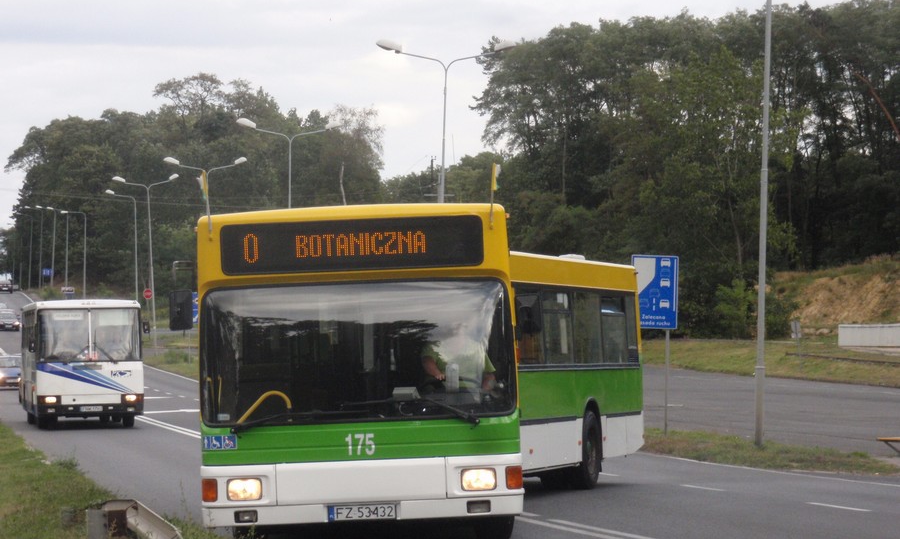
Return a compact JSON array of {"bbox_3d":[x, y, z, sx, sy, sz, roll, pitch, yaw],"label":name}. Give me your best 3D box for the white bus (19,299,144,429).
[{"bbox_3d":[-9.210,2.380,77.300,2.500,3.000,9.900,1,-2,-10],"label":"white bus"}]

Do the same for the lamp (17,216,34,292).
[{"bbox_3d":[-52.235,-2.225,383.000,1.950,9.300,0.320,1,-1,-10],"label":"lamp"}]

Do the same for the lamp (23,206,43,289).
[{"bbox_3d":[-45.945,-2.318,344.000,1.950,9.300,0.320,1,-1,-10],"label":"lamp"}]

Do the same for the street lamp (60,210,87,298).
[{"bbox_3d":[-29.928,0.090,248.000,1.950,9.400,0.320,1,-1,-10],"label":"street lamp"}]

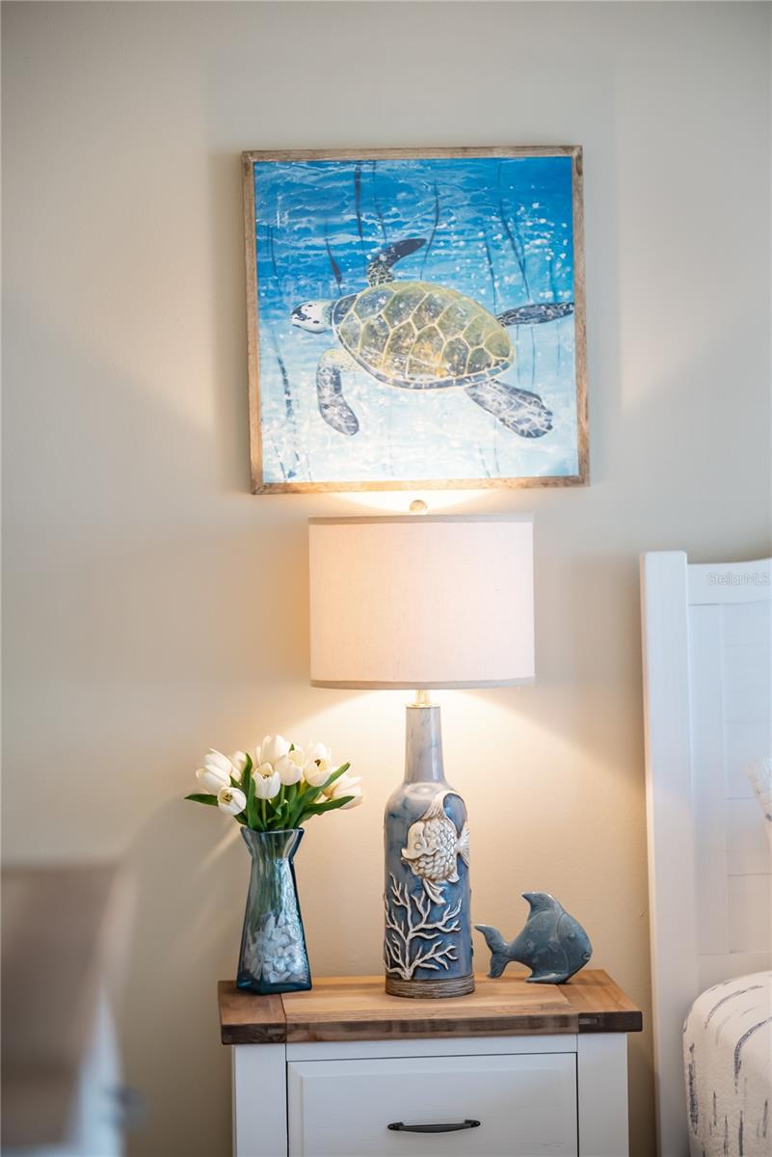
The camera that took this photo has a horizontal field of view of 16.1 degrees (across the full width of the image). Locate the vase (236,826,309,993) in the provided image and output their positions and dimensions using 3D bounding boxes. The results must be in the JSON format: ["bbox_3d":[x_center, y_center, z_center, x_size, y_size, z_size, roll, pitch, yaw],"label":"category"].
[{"bbox_3d":[-0.197,0.580,4.800,0.097,0.282,0.097,-2,1,-26],"label":"vase"}]

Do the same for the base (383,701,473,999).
[{"bbox_3d":[0.069,0.460,4.662,0.152,0.488,0.152,-1,2,-4],"label":"base"}]

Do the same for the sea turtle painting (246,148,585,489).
[{"bbox_3d":[0.052,-0.455,4.827,0.599,0.599,0.030,-1,2,-4],"label":"sea turtle painting"}]

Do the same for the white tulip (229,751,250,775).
[{"bbox_3d":[-0.255,0.327,4.761,0.042,0.058,0.042,-9,0,0],"label":"white tulip"}]

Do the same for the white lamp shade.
[{"bbox_3d":[0.061,0.035,4.649,0.382,0.285,0.382,-1,2,-4],"label":"white lamp shade"}]

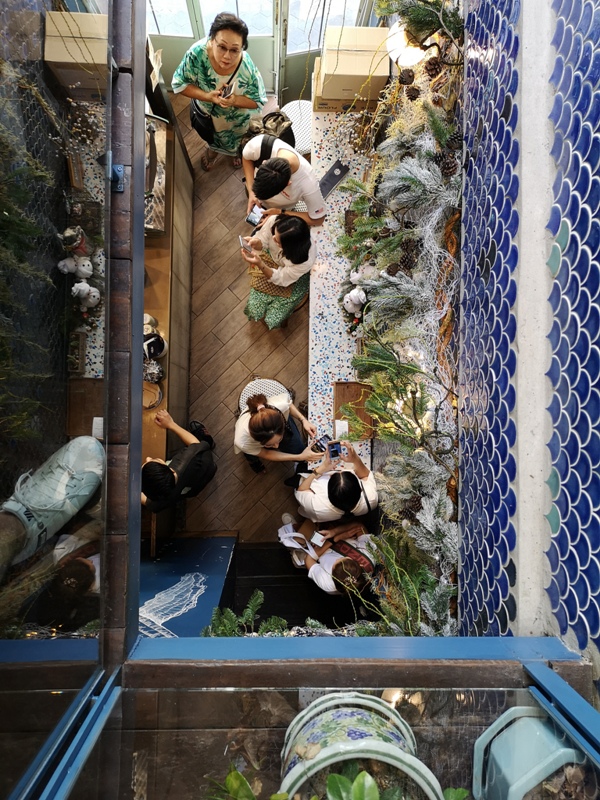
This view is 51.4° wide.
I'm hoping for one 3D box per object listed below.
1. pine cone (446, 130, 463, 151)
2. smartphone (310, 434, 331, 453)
[{"bbox_3d":[0.466,-0.782,1.880,0.050,0.050,0.060,6,101,0],"label":"pine cone"},{"bbox_3d":[0.131,0.274,3.638,0.152,0.009,0.073,-45,80,12],"label":"smartphone"}]

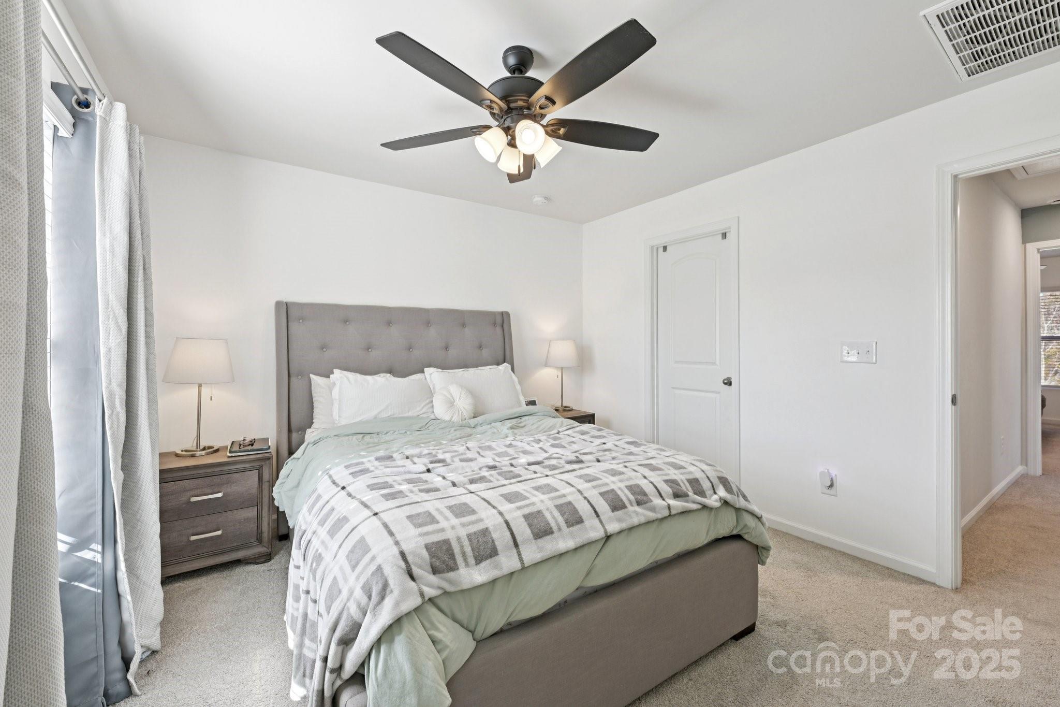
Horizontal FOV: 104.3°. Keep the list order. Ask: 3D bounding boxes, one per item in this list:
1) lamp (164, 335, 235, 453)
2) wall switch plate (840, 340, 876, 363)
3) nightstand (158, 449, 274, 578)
[{"bbox_3d":[-1.911,0.247,2.378,0.320,0.660,0.320,-1,1,-34],"label":"lamp"},{"bbox_3d":[1.868,-0.006,2.343,0.014,0.126,0.170,-1,1,-34],"label":"wall switch plate"},{"bbox_3d":[-1.843,0.874,2.375,0.584,0.595,0.415,-1,1,-34],"label":"nightstand"}]

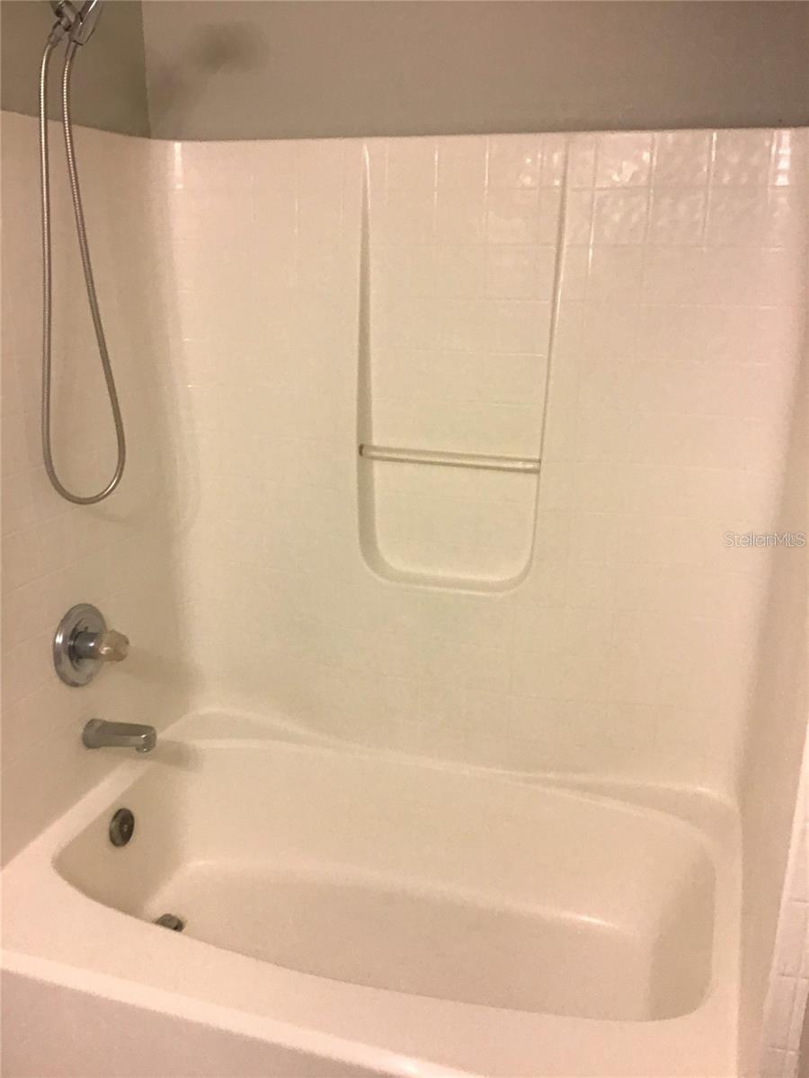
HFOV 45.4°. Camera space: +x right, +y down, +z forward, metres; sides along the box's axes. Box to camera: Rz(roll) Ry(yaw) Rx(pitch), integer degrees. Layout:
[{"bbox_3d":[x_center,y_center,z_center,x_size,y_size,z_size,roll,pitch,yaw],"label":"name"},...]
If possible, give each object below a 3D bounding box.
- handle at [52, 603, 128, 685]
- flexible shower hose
[{"bbox_3d":[-0.622,0.224,2.005,0.115,0.169,0.169,5,15,15],"label":"handle"},{"bbox_3d":[-0.608,-0.461,1.804,0.090,0.812,0.180,5,15,15],"label":"flexible shower hose"}]

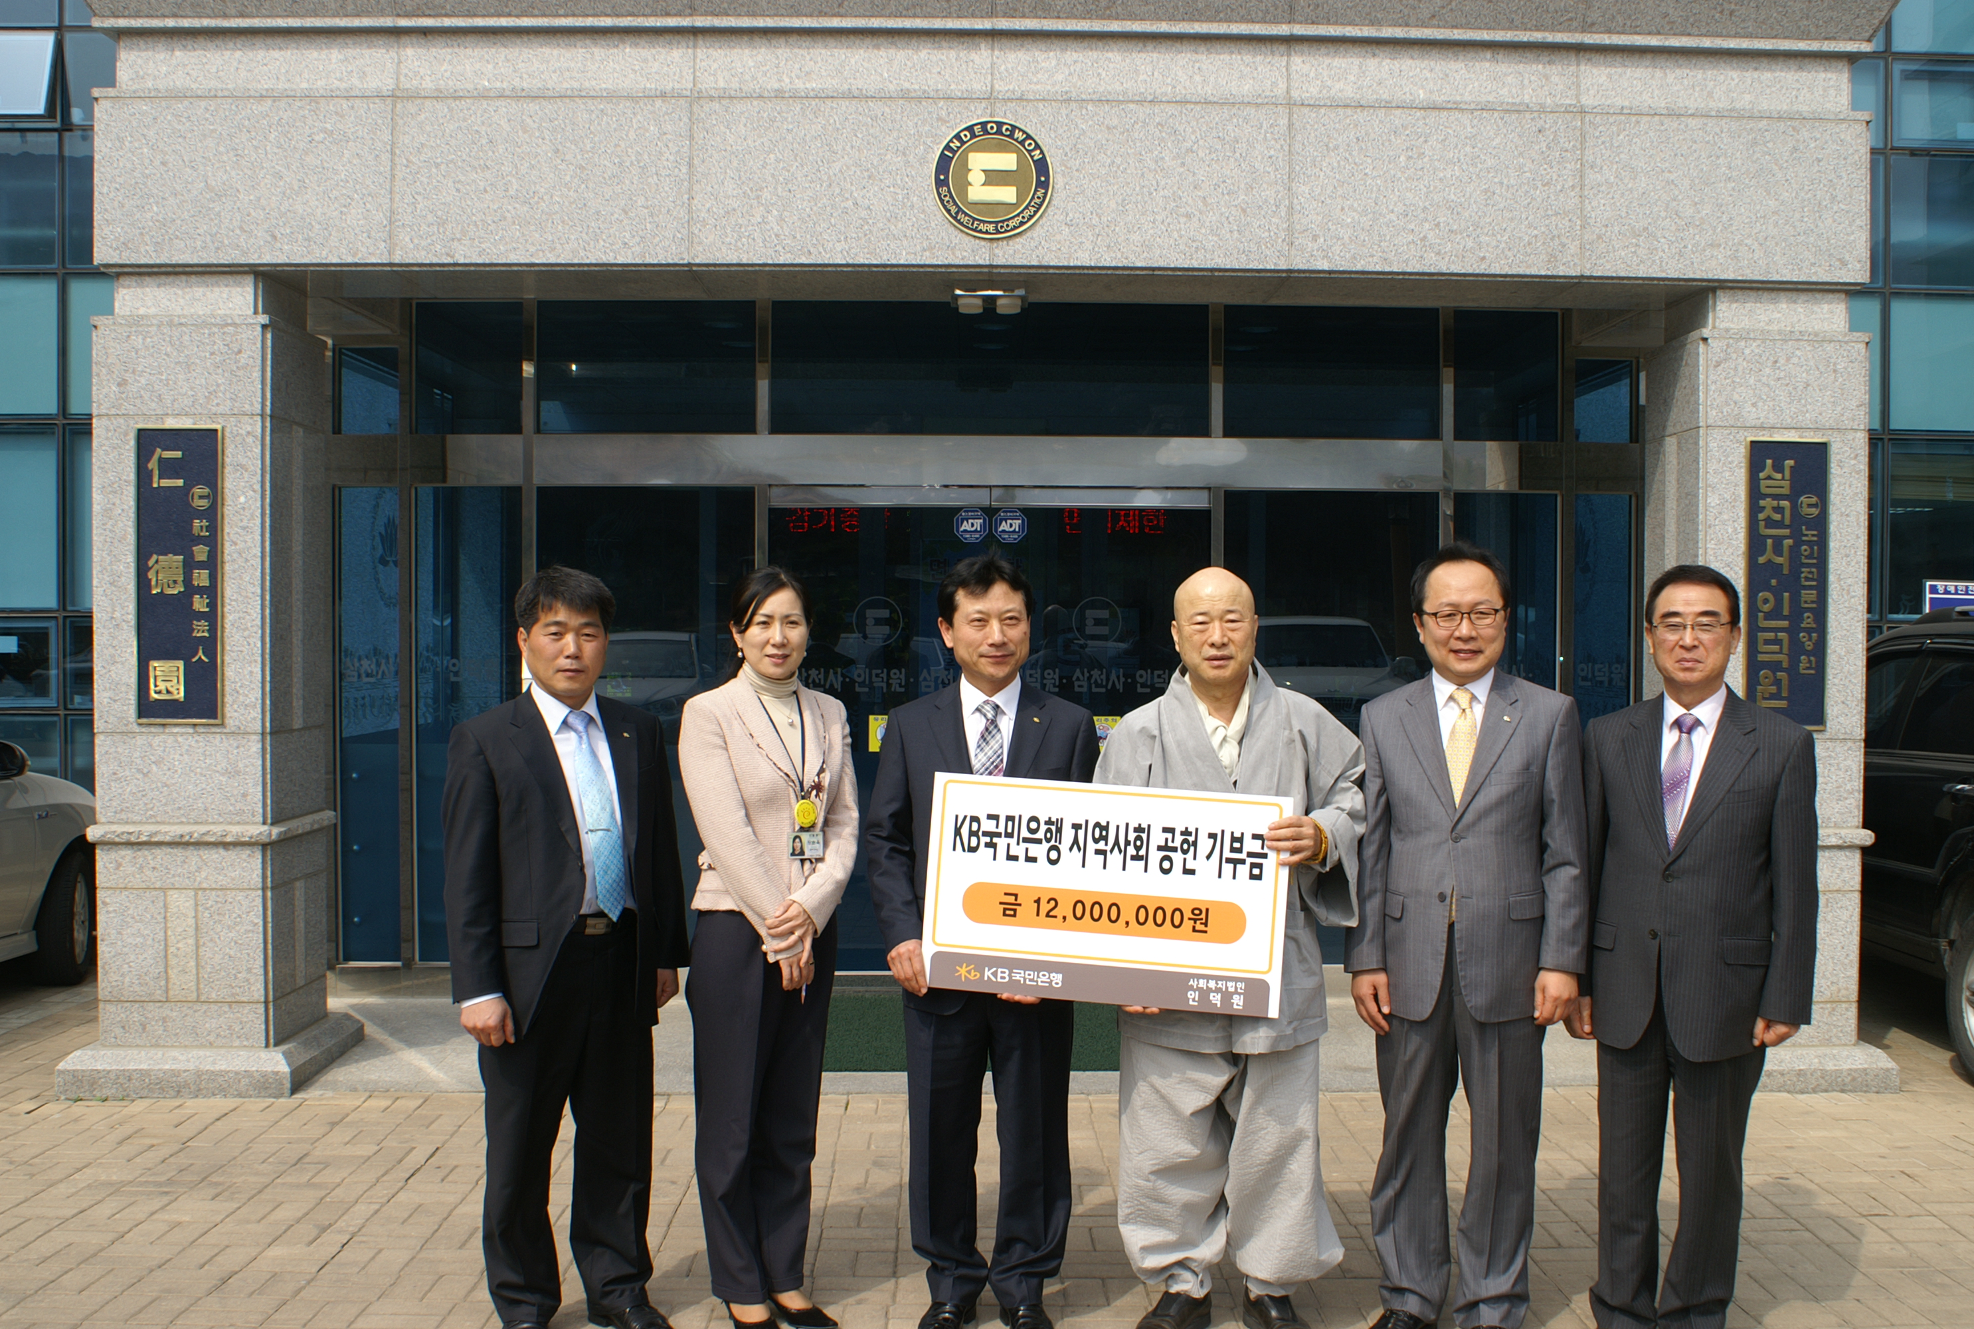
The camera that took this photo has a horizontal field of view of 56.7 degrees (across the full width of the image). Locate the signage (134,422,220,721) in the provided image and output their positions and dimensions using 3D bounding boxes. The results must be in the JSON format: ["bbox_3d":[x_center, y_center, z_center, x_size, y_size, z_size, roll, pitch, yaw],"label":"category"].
[{"bbox_3d":[-2.675,-0.295,6.060,0.278,0.985,0.040,0,1,-2],"label":"signage"}]

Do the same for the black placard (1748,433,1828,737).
[{"bbox_3d":[2.706,-0.272,6.190,0.278,0.985,0.040,0,1,-2],"label":"black placard"}]

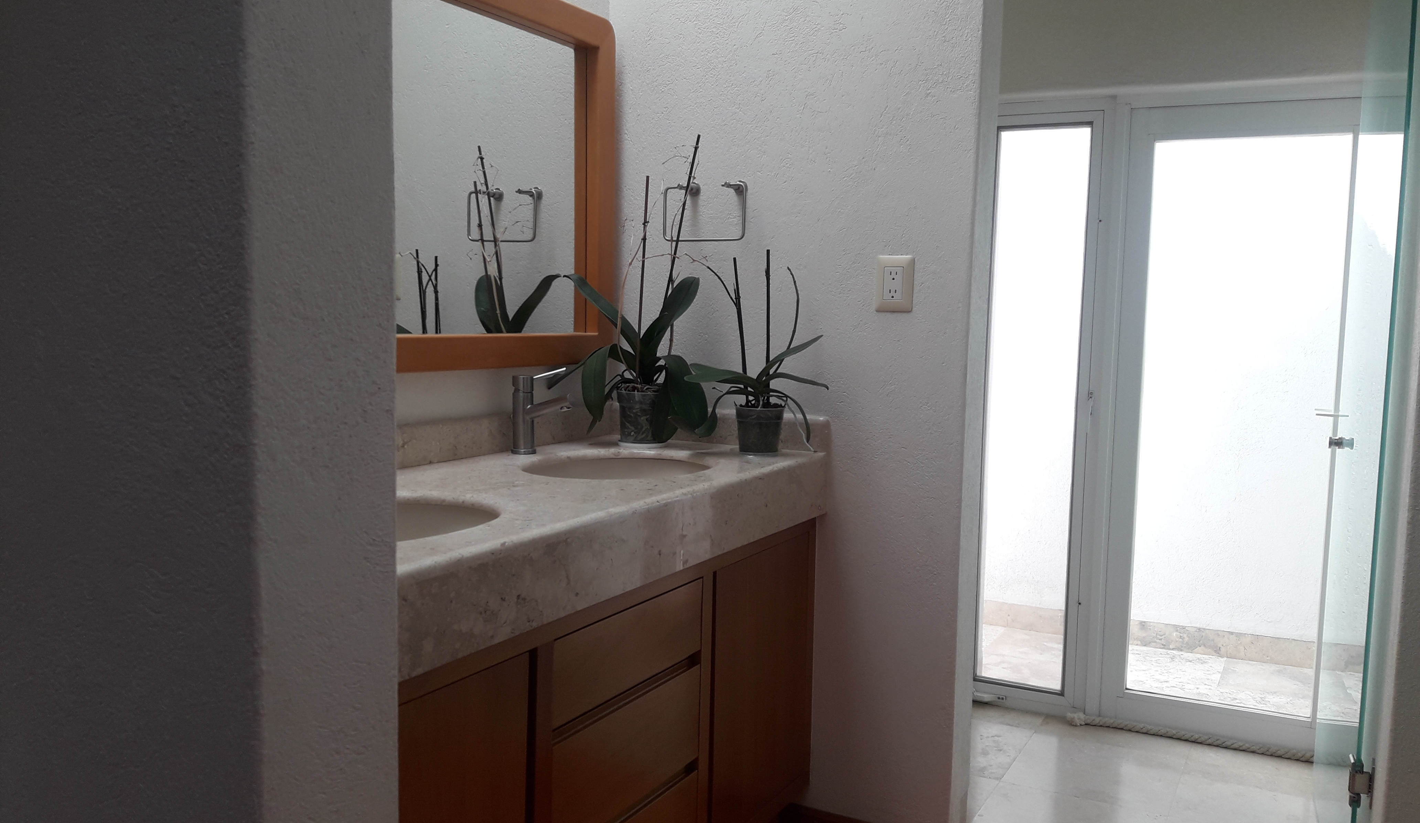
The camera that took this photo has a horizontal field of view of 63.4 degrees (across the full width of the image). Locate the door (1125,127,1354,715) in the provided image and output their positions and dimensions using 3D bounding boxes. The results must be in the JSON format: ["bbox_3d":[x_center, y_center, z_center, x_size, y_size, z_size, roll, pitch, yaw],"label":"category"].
[{"bbox_3d":[1.429,0.042,3.127,0.530,1.600,0.050,4,6,28],"label":"door"}]

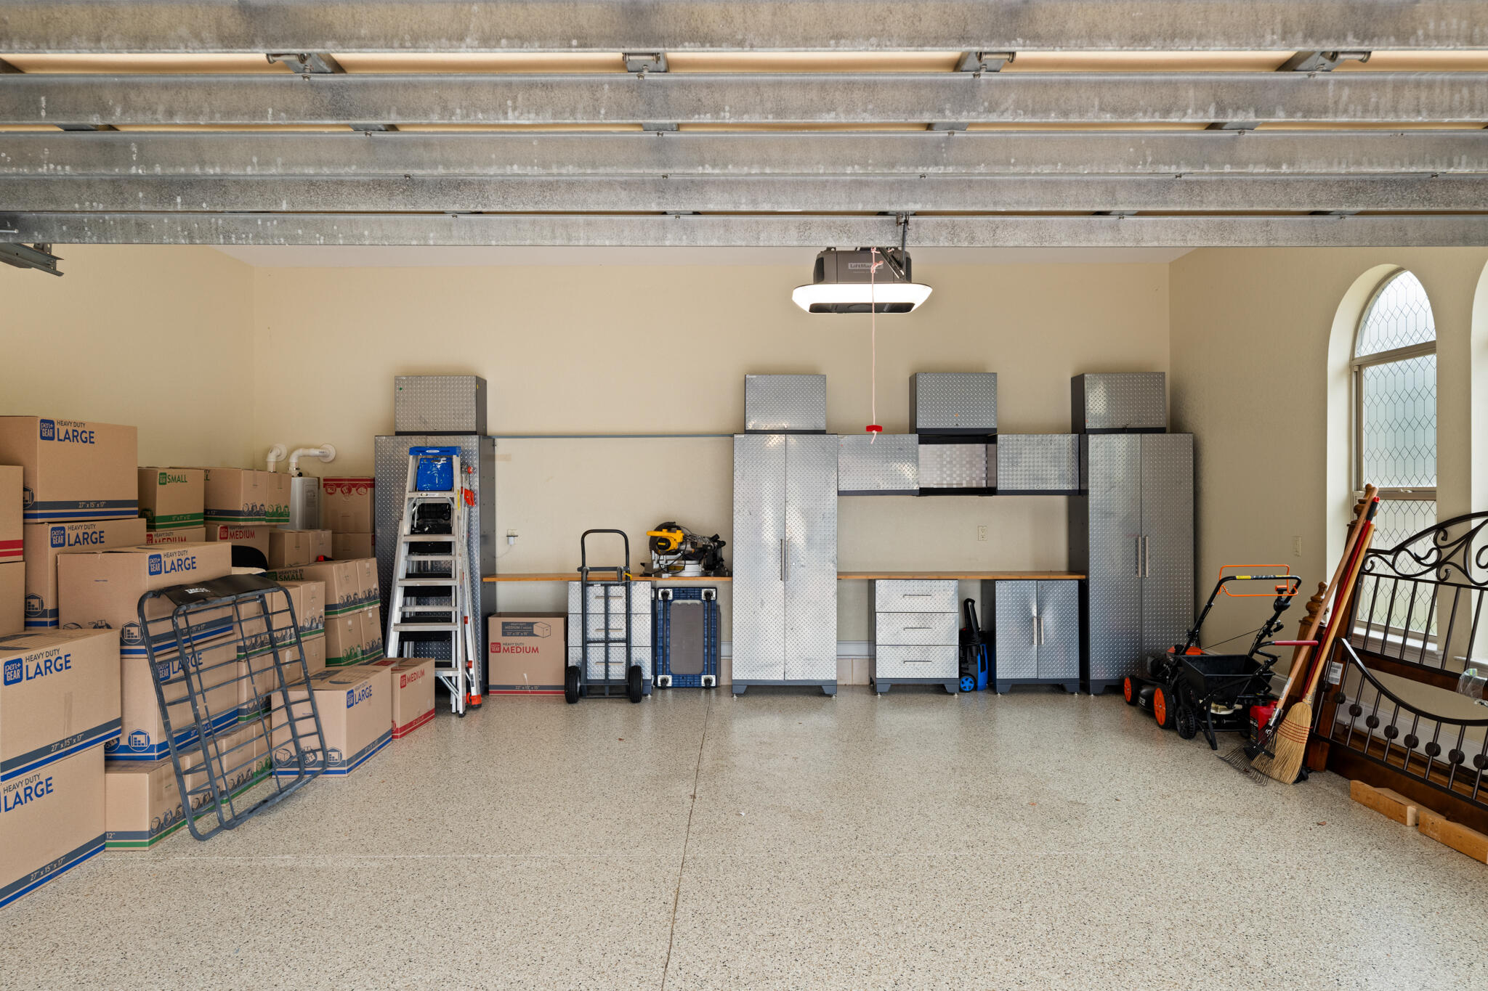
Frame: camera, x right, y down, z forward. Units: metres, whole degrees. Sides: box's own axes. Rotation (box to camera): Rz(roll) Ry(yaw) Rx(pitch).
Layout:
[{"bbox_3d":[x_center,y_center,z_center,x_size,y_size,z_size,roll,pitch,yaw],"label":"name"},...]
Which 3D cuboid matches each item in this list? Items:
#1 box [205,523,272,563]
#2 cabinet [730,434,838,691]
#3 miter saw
[{"bbox_3d":[-3.100,0.365,5.810,0.360,0.405,0.565,0,0,0],"label":"box"},{"bbox_3d":[0.301,0.516,7.428,0.765,1.912,0.460,0,0,0],"label":"cabinet"},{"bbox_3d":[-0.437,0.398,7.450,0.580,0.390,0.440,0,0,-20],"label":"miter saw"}]

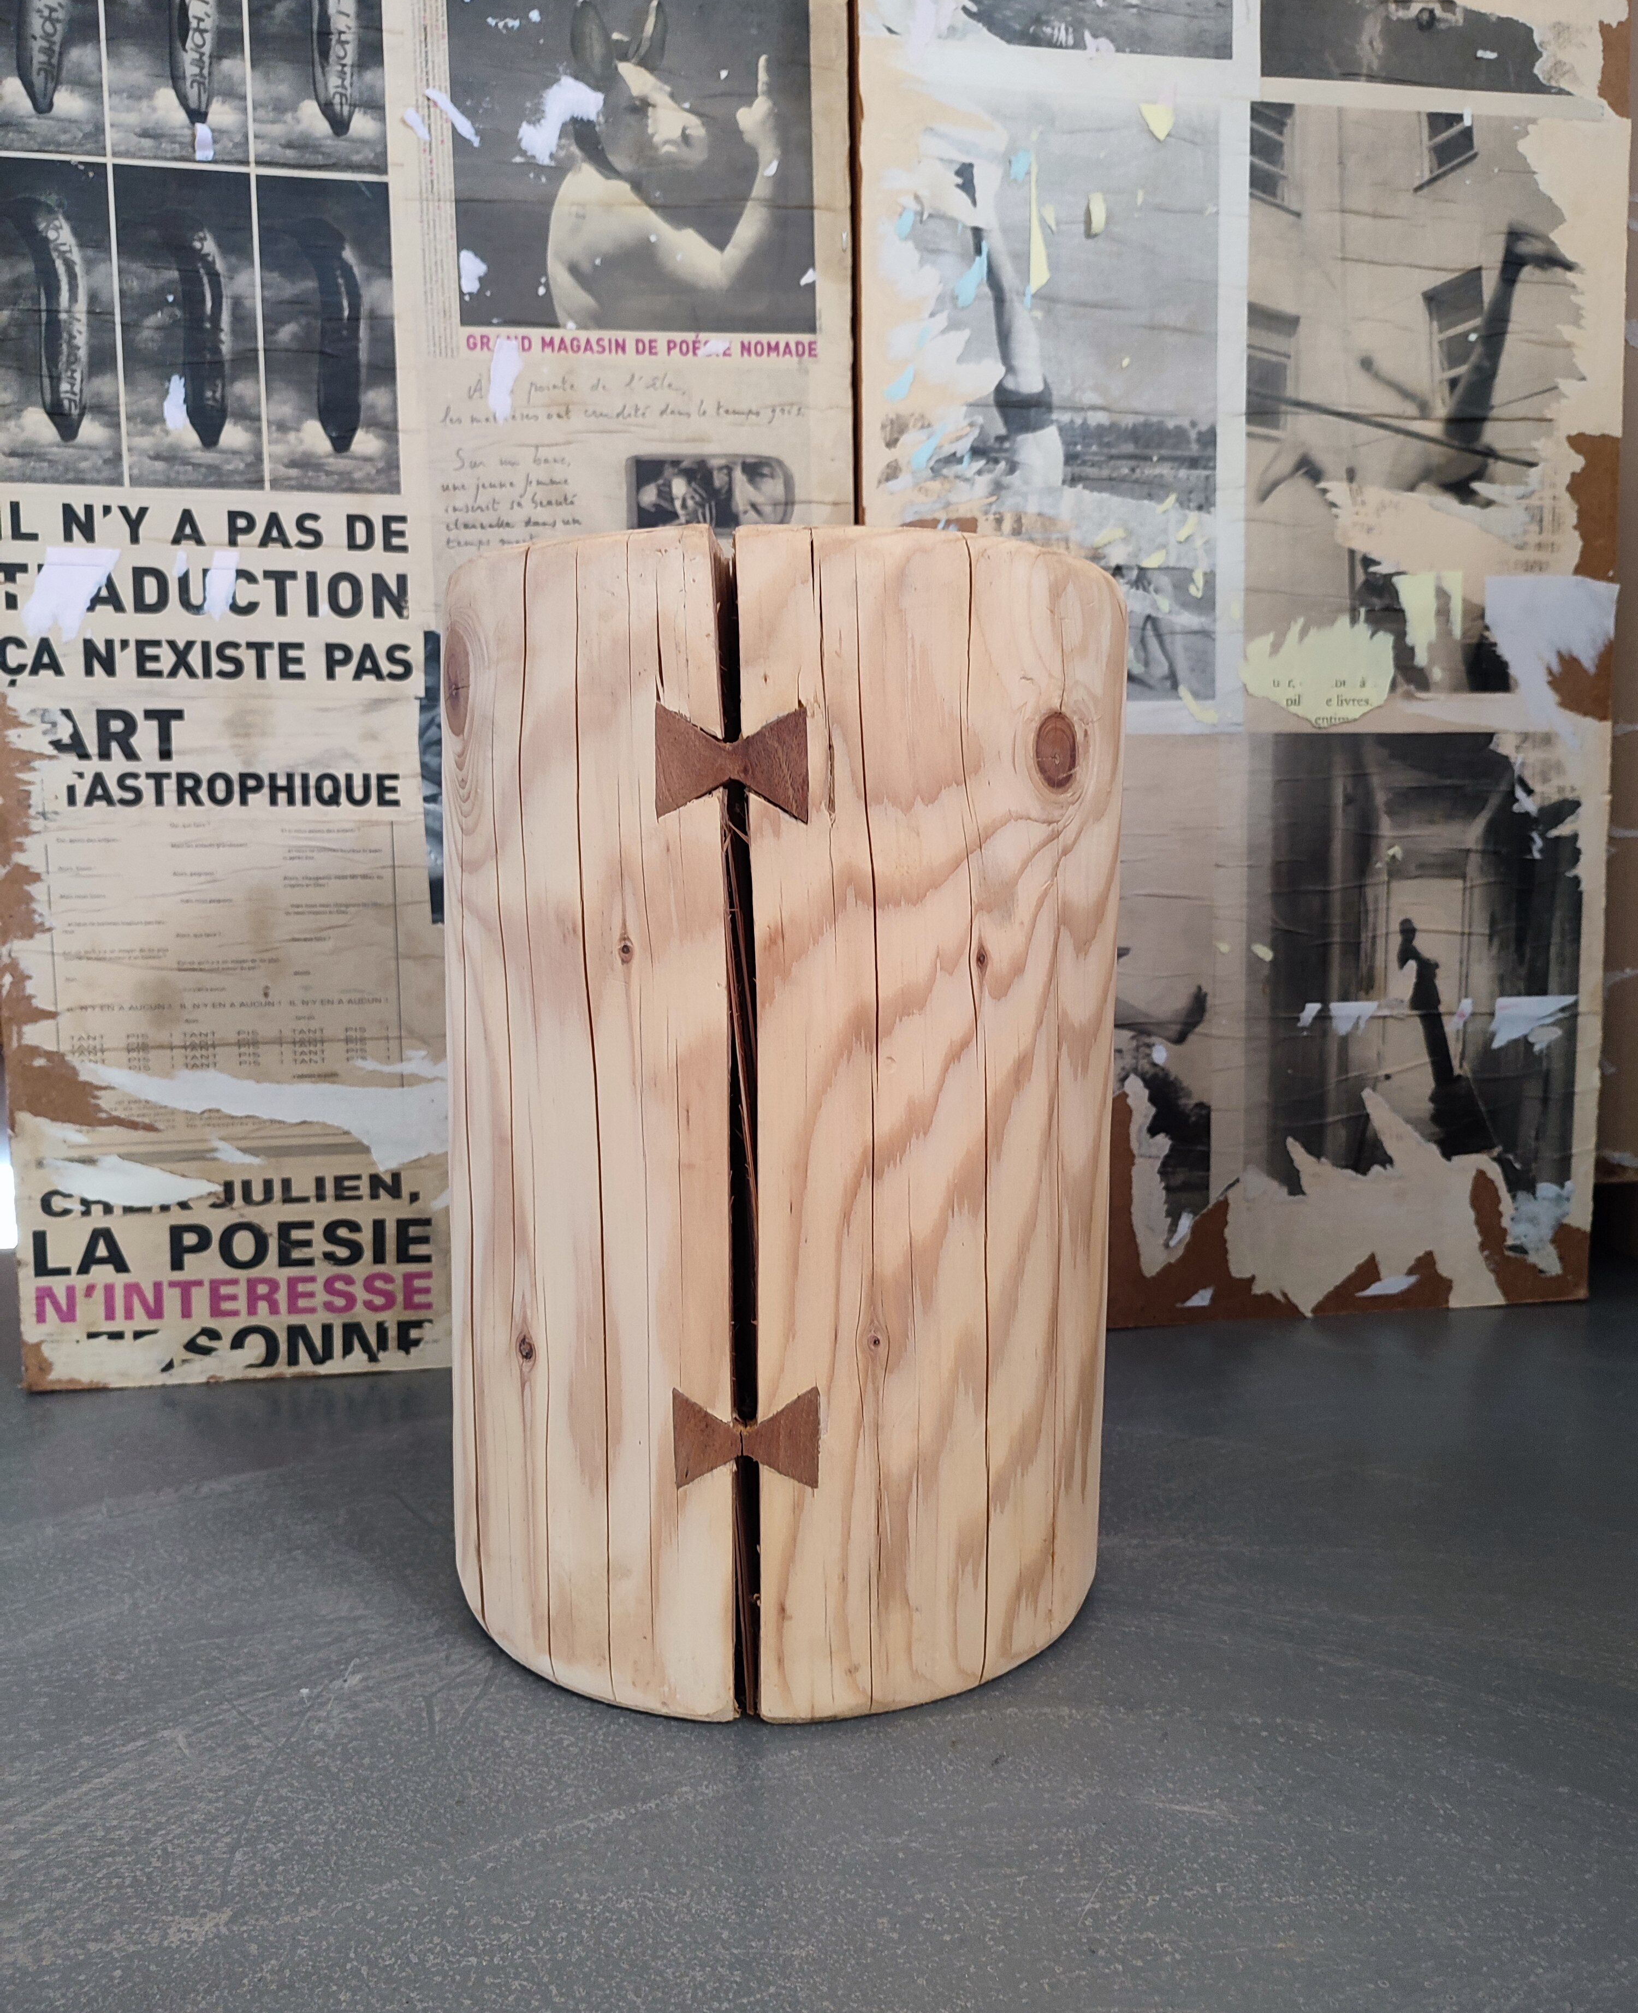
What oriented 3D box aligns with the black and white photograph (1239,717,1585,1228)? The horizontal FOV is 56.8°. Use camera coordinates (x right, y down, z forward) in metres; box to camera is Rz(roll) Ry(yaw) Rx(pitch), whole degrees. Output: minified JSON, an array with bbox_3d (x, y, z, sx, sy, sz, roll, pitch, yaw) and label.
[{"bbox_3d":[0.427,-0.014,1.081,0.260,0.358,0.010,-1,5,-10],"label":"black and white photograph"}]

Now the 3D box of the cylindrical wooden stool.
[{"bbox_3d":[-0.017,0.038,0.696,0.299,0.450,0.299,0,6,0],"label":"cylindrical wooden stool"}]

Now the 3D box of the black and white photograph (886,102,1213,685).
[{"bbox_3d":[0.154,-0.398,1.001,0.232,0.386,0.010,-1,5,-10],"label":"black and white photograph"}]

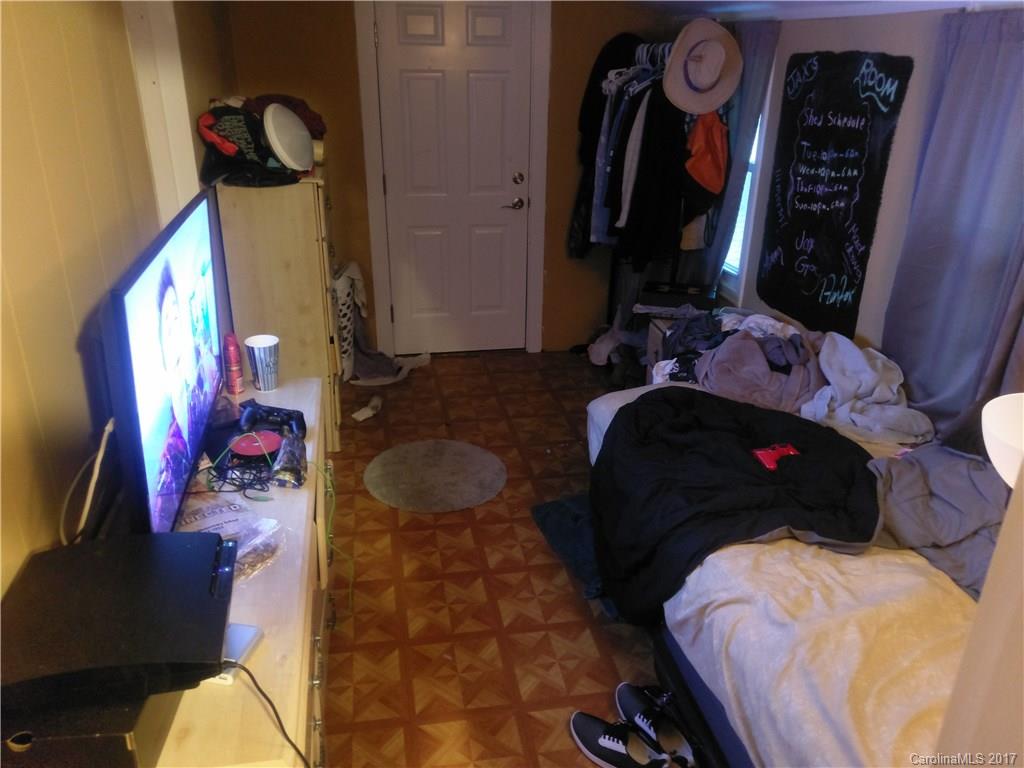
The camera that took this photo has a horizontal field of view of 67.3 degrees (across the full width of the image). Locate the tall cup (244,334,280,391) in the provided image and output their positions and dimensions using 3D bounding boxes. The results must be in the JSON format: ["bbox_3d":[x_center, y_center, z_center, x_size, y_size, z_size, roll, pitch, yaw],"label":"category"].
[{"bbox_3d":[-0.679,-0.053,2.102,0.093,0.135,0.093,-4,25,-9],"label":"tall cup"}]

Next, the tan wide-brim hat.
[{"bbox_3d":[0.742,-1.230,2.980,0.310,0.375,0.130,6,17,3],"label":"tan wide-brim hat"}]

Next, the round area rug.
[{"bbox_3d":[-0.332,0.382,3.329,0.610,0.012,0.610,0,25,0],"label":"round area rug"}]

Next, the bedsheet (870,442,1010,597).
[{"bbox_3d":[1.248,0.331,2.223,0.480,0.180,0.620,17,30,31],"label":"bedsheet"}]

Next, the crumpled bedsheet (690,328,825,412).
[{"bbox_3d":[0.906,-0.066,2.879,0.420,0.250,0.420,-4,25,-9],"label":"crumpled bedsheet"}]

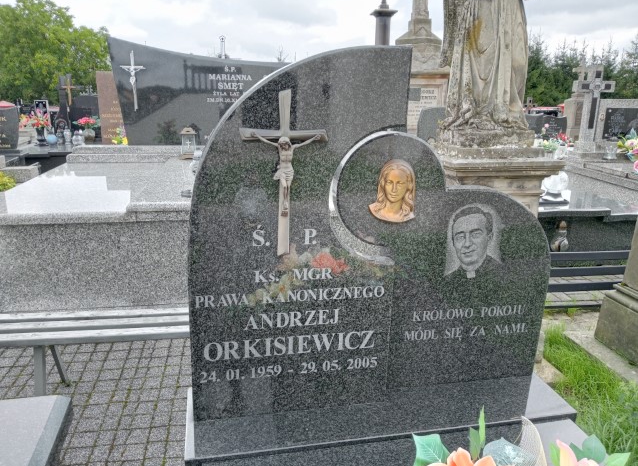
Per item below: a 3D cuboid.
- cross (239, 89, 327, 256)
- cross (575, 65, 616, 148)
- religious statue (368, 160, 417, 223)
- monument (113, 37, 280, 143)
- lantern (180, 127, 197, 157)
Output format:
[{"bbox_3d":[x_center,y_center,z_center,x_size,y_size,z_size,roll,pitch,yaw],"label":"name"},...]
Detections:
[{"bbox_3d":[-0.081,-0.132,1.199,0.200,0.384,0.050,-2,17,-12],"label":"cross"},{"bbox_3d":[3.284,-1.512,6.287,0.480,0.988,0.170,-1,16,-9],"label":"cross"},{"bbox_3d":[0.194,-0.106,1.337,0.131,0.166,0.040,-2,17,-12],"label":"religious statue"},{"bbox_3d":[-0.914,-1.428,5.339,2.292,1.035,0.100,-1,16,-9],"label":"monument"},{"bbox_3d":[-1.294,-0.896,5.166,0.146,0.302,0.150,-1,16,-9],"label":"lantern"}]

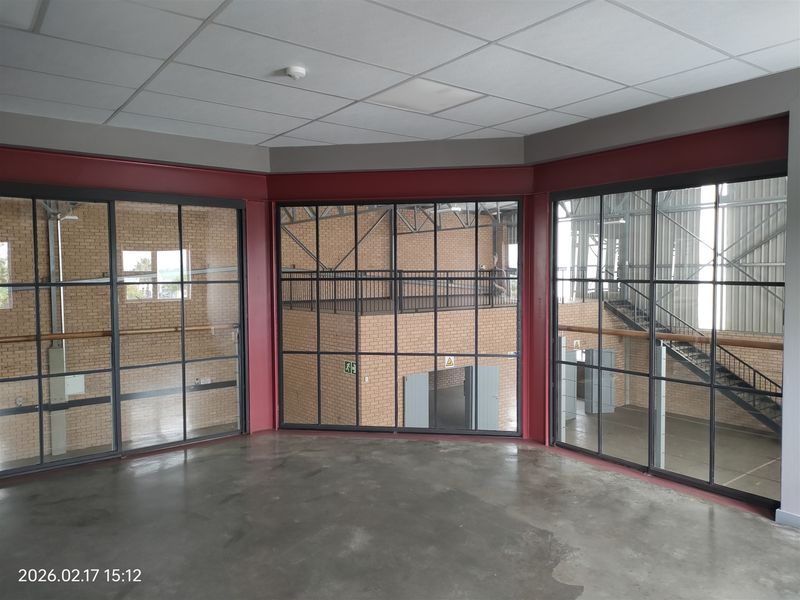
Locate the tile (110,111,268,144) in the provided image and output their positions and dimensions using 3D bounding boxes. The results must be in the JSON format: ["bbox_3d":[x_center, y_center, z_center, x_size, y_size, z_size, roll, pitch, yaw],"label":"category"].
[{"bbox_3d":[-1.600,-1.345,4.550,1.195,0.018,0.409,-2,3,-37],"label":"tile"}]

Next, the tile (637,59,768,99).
[{"bbox_3d":[1.764,-1.314,3.457,0.427,0.018,0.595,-2,3,-37],"label":"tile"}]

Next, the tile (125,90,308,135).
[{"bbox_3d":[-1.293,-1.328,4.147,1.195,0.018,0.595,-2,3,-37],"label":"tile"}]

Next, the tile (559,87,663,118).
[{"bbox_3d":[1.401,-1.335,3.934,0.427,0.018,0.595,-2,3,-37],"label":"tile"}]

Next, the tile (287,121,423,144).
[{"bbox_3d":[-0.393,-1.365,4.830,1.057,0.018,0.595,-2,3,-37],"label":"tile"}]

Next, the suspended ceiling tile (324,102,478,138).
[{"bbox_3d":[0.025,-1.348,4.395,1.195,0.018,0.595,-2,3,-37],"label":"suspended ceiling tile"}]

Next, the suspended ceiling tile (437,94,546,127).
[{"bbox_3d":[0.627,-1.337,4.099,0.595,0.018,0.595,-2,3,-37],"label":"suspended ceiling tile"}]

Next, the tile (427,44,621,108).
[{"bbox_3d":[0.752,-1.308,3.441,1.195,0.018,0.595,-2,3,-37],"label":"tile"}]

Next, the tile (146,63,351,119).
[{"bbox_3d":[-0.930,-1.308,3.670,1.195,0.018,0.595,-2,3,-37],"label":"tile"}]

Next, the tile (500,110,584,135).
[{"bbox_3d":[1.038,-1.355,4.411,0.427,0.018,0.595,-2,3,-37],"label":"tile"}]

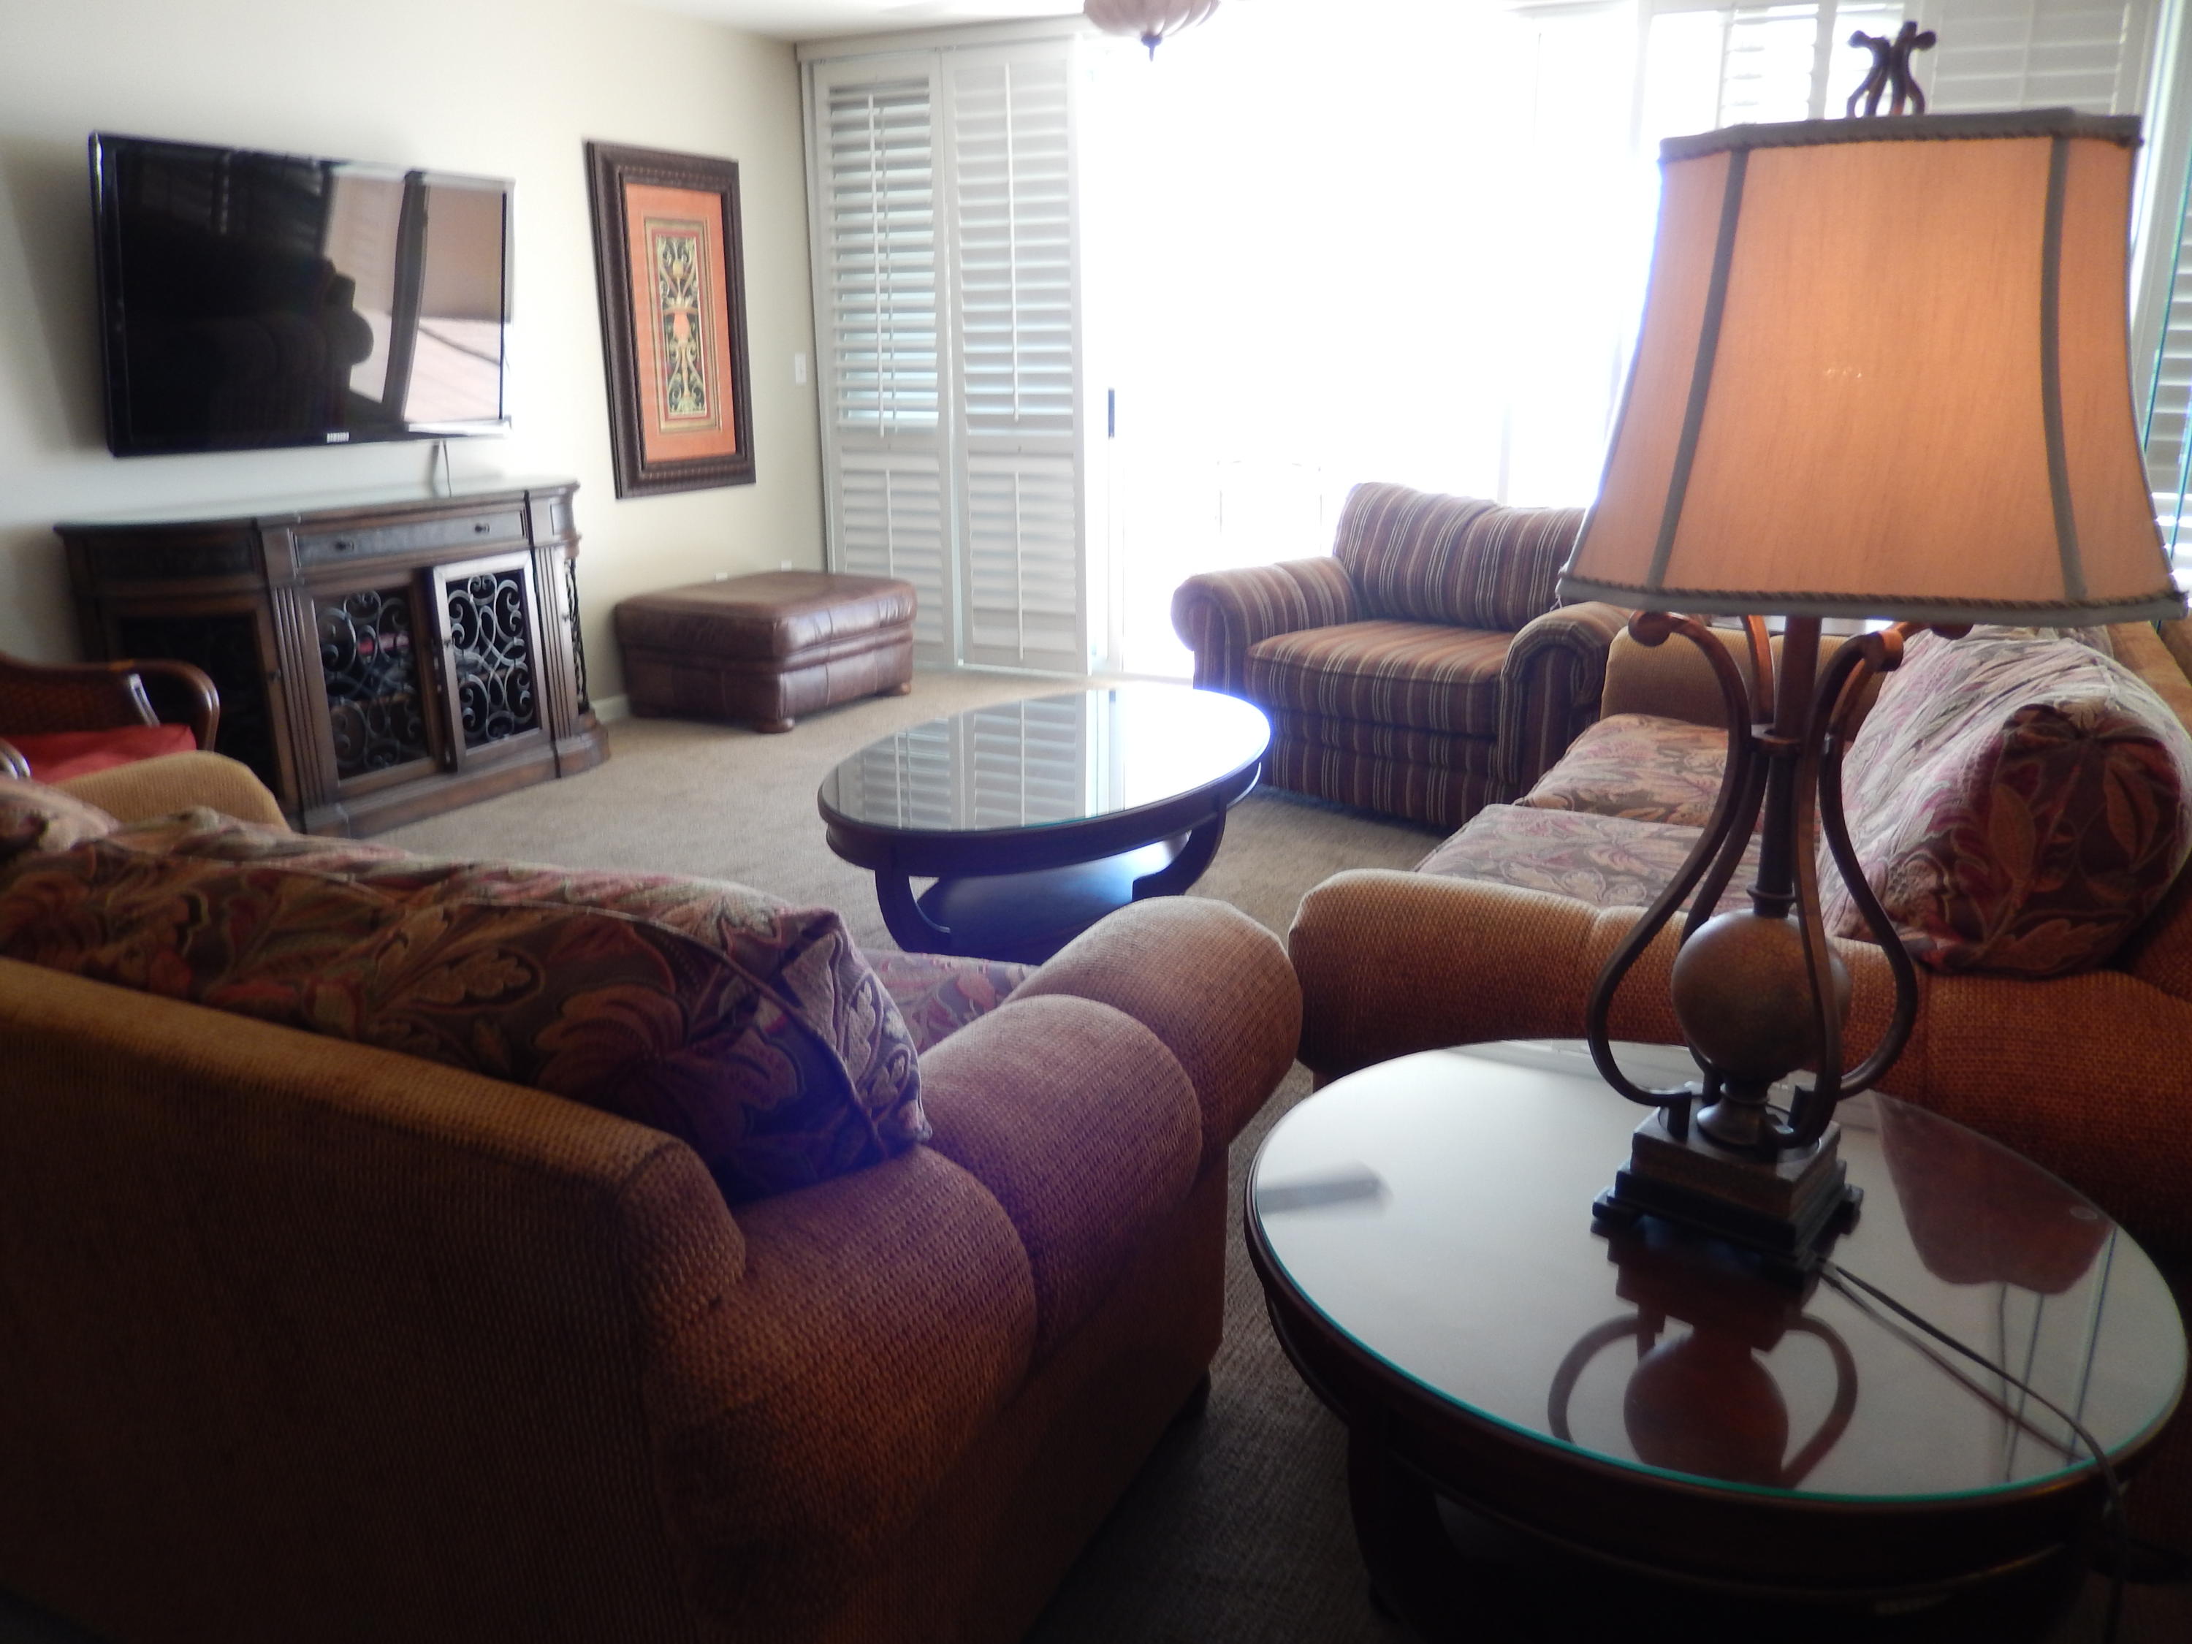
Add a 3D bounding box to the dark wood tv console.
[{"bbox_3d":[-2.097,-0.504,4.705,0.490,0.890,1.600,8,19,27],"label":"dark wood tv console"}]

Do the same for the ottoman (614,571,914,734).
[{"bbox_3d":[-1.213,-0.661,6.002,0.735,0.425,0.830,9,19,29],"label":"ottoman"}]

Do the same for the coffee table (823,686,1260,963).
[{"bbox_3d":[-0.075,0.077,3.411,0.840,0.485,1.300,7,19,25],"label":"coffee table"}]

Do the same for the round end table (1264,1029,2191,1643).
[{"bbox_3d":[0.488,0.613,1.398,0.700,0.610,0.700,-1,17,0],"label":"round end table"}]

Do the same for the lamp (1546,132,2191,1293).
[{"bbox_3d":[0.532,-0.076,1.169,0.375,0.840,0.375,6,18,20],"label":"lamp"}]

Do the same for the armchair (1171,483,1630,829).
[{"bbox_3d":[1.062,-0.573,4.845,1.360,0.880,0.950,12,21,36],"label":"armchair"}]

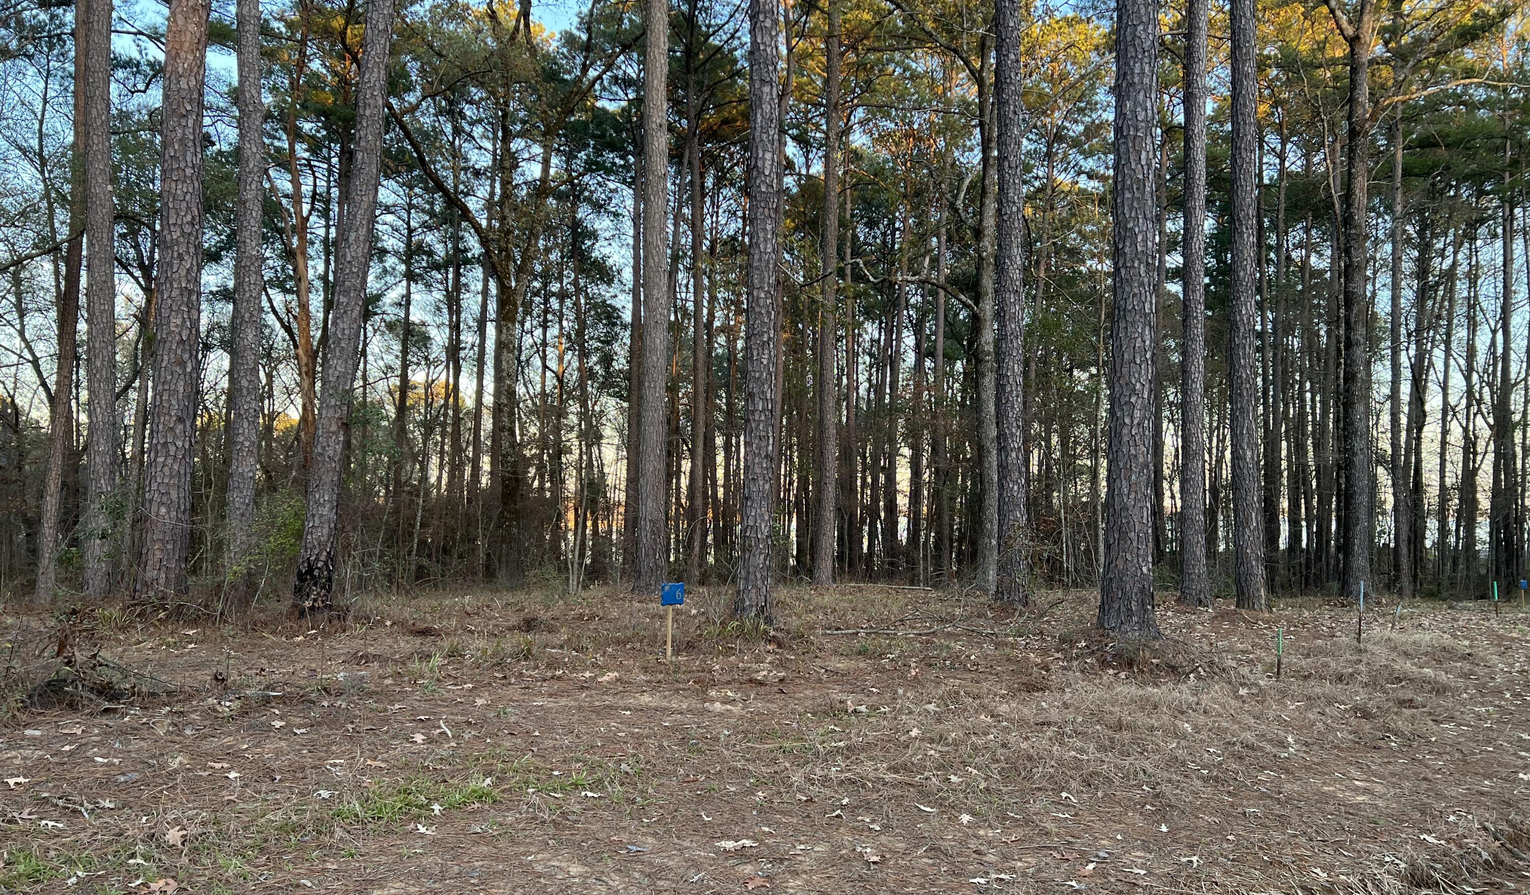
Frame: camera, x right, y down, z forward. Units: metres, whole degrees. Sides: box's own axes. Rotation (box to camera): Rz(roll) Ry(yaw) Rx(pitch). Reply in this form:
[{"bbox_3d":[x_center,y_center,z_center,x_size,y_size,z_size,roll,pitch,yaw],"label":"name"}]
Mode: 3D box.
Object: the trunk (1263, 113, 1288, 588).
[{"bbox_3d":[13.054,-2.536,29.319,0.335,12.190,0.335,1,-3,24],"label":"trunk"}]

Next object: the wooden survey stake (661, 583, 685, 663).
[{"bbox_3d":[-0.905,1.704,11.220,0.227,0.775,0.050,0,-3,-5],"label":"wooden survey stake"}]

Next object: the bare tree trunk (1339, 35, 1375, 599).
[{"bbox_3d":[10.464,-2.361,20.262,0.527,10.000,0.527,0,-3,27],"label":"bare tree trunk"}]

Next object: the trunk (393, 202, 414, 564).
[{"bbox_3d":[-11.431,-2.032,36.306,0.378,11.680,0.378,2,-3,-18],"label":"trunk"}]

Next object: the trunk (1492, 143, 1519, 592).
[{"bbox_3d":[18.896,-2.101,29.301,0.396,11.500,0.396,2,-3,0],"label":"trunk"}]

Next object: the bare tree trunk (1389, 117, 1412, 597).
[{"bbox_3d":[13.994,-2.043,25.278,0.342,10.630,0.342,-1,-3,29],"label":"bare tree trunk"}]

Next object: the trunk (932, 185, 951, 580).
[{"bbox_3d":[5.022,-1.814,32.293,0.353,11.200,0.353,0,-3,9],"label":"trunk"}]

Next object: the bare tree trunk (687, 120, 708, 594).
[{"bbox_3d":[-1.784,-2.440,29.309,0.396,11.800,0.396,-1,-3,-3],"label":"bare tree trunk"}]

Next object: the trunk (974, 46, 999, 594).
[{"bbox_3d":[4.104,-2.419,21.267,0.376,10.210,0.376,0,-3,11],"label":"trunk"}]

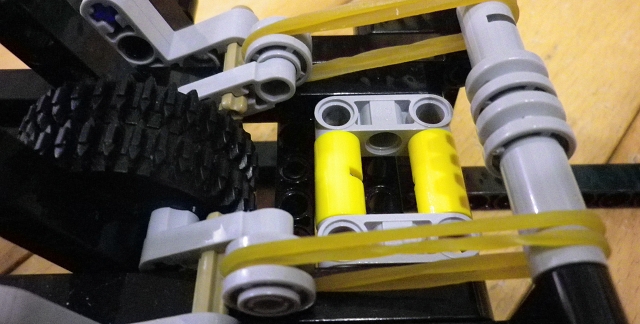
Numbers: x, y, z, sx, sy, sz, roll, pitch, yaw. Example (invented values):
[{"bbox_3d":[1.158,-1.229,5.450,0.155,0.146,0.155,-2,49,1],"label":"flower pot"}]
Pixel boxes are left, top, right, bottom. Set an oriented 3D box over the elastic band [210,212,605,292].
[{"bbox_3d":[0.010,0.012,0.061,0.045,0.012,0.004,-7,54,9],"label":"elastic band"}]

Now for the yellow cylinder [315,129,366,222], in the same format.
[{"bbox_3d":[0.003,0.004,0.083,0.008,0.008,0.016,-1,54,-1],"label":"yellow cylinder"}]

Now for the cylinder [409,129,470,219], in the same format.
[{"bbox_3d":[0.019,0.004,0.083,0.008,0.008,0.016,-1,54,-1],"label":"cylinder"}]

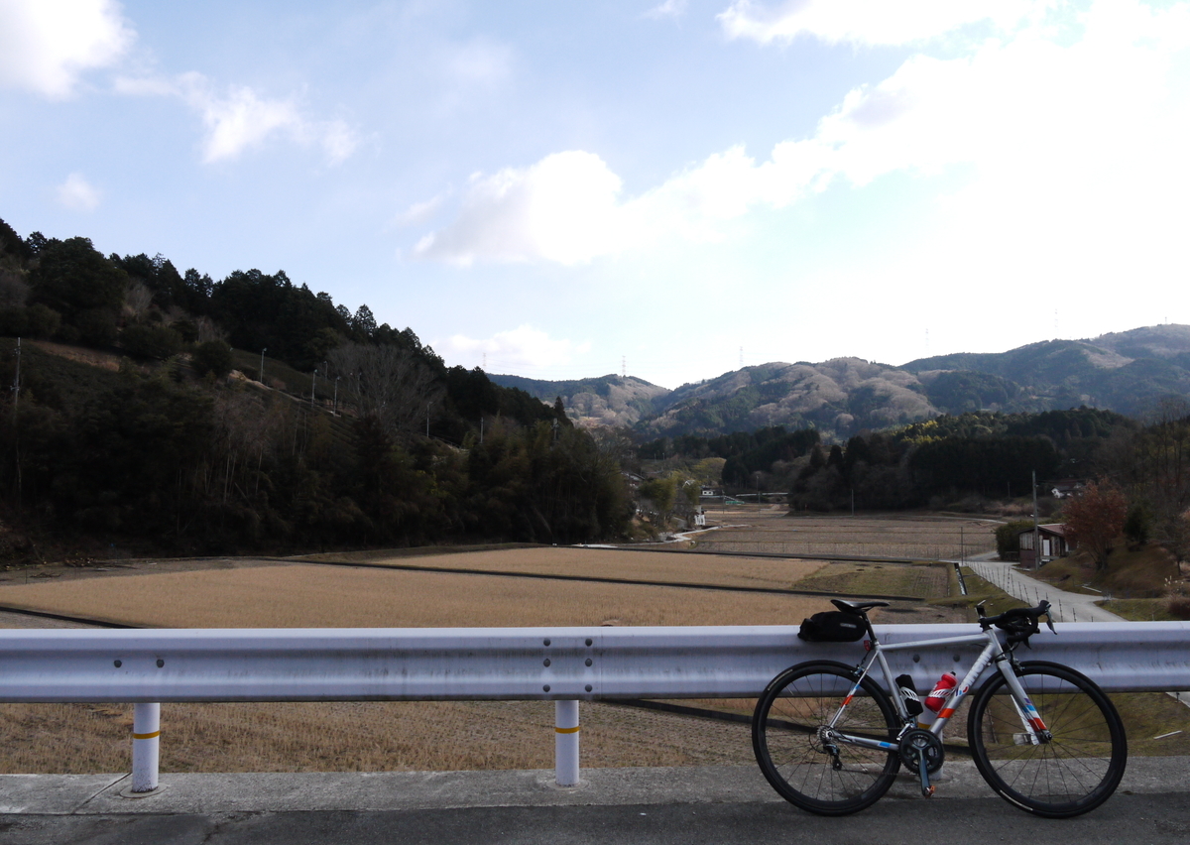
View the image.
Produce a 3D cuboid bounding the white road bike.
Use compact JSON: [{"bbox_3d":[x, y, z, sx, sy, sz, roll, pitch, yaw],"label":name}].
[{"bbox_3d":[1.533,1.279,4.351,1.640,0.950,0.440,-1,-12,3],"label":"white road bike"}]

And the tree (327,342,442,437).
[{"bbox_3d":[-35.519,-5.626,163.000,19.000,16.000,17.000,0,-4,0],"label":"tree"}]

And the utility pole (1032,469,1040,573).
[{"bbox_3d":[39.843,8.829,87.000,0.320,9.200,0.320,0,-4,0],"label":"utility pole"}]

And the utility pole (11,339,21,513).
[{"bbox_3d":[-51.745,-0.222,86.000,0.350,14.000,0.350,0,-4,0],"label":"utility pole"}]

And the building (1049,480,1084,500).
[{"bbox_3d":[164.118,23.643,335.000,9.500,6.500,6.500,0,-4,0],"label":"building"}]

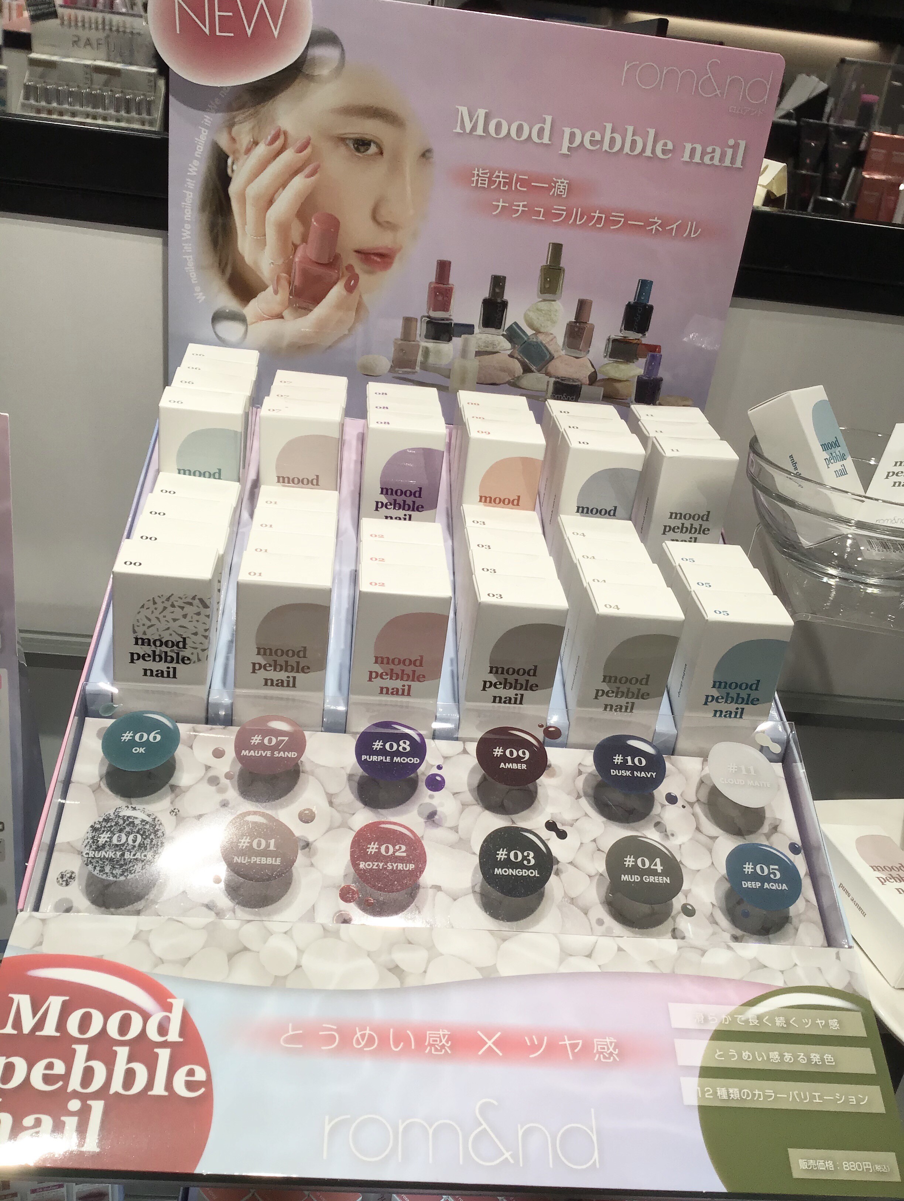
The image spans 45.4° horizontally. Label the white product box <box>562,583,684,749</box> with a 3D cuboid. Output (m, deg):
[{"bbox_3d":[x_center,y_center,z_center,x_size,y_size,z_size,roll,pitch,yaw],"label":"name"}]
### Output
[{"bbox_3d":[0.068,0.031,0.442,0.035,0.072,0.024,4,29,-6],"label":"white product box"}]

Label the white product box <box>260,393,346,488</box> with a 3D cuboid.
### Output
[{"bbox_3d":[-0.064,-0.050,0.458,0.032,0.065,0.021,4,30,-5],"label":"white product box"}]

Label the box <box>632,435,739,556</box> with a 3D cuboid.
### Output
[{"bbox_3d":[0.109,-0.039,0.519,0.035,0.072,0.024,4,29,-6],"label":"box"}]

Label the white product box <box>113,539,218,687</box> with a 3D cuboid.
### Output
[{"bbox_3d":[-0.111,0.016,0.421,0.035,0.072,0.024,4,29,-6],"label":"white product box"}]

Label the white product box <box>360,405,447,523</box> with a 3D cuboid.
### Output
[{"bbox_3d":[-0.024,-0.050,0.505,0.035,0.072,0.024,4,29,-6],"label":"white product box"}]

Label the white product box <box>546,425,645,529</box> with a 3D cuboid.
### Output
[{"bbox_3d":[0.062,-0.041,0.479,0.032,0.065,0.021,4,30,-6],"label":"white product box"}]

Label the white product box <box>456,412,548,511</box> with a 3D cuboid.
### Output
[{"bbox_3d":[0.021,-0.046,0.510,0.035,0.072,0.024,4,29,-6],"label":"white product box"}]

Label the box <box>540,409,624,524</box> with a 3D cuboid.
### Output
[{"bbox_3d":[0.060,-0.050,0.498,0.032,0.065,0.021,3,30,-5],"label":"box"}]

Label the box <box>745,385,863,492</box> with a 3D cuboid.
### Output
[{"bbox_3d":[0.162,-0.060,0.483,0.032,0.065,0.021,-18,-4,-43],"label":"box"}]

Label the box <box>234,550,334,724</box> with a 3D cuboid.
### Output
[{"bbox_3d":[-0.062,0.017,0.398,0.032,0.065,0.021,4,31,-6],"label":"box"}]

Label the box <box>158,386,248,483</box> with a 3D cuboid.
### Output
[{"bbox_3d":[-0.114,-0.057,0.493,0.035,0.072,0.024,4,29,-6],"label":"box"}]

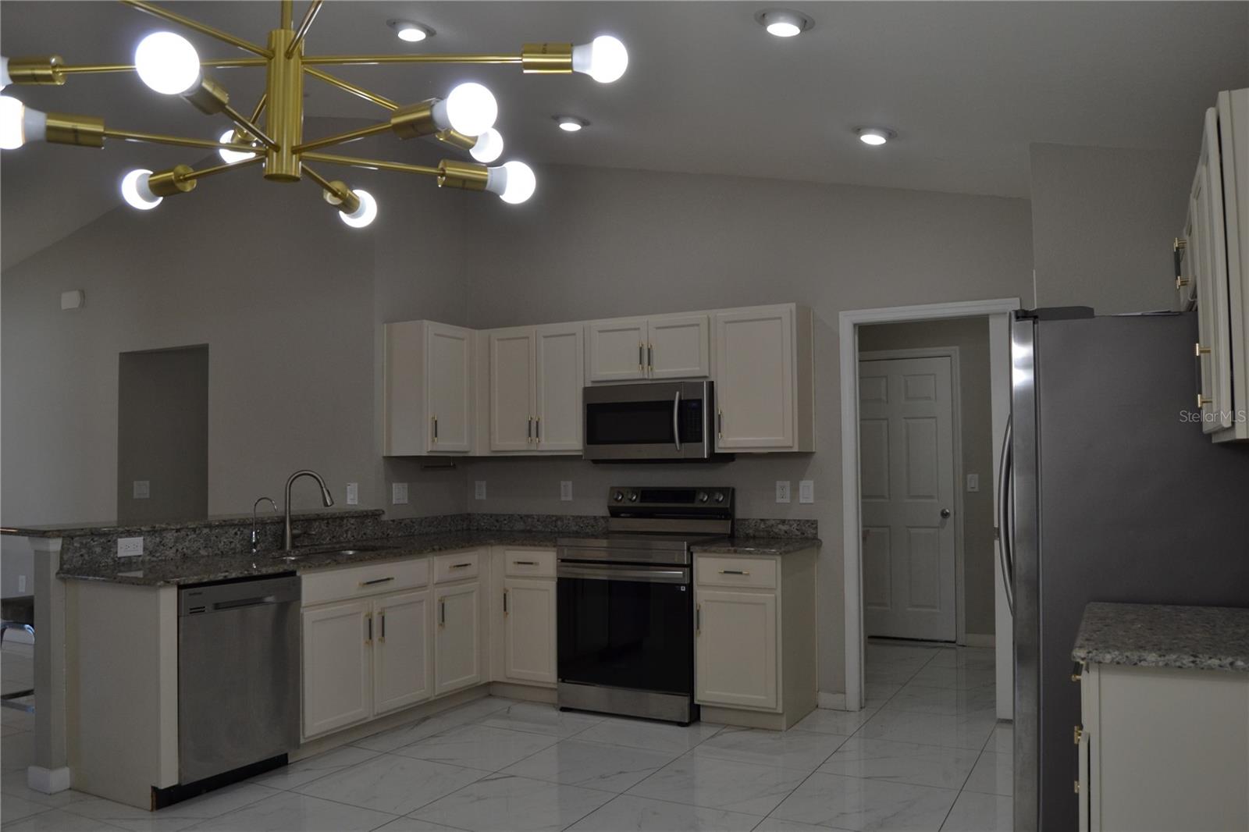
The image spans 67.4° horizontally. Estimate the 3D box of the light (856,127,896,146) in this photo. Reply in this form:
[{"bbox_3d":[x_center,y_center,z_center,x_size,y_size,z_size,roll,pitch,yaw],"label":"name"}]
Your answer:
[{"bbox_3d":[1.084,-1.197,4.057,0.195,0.055,0.195,12,3,27],"label":"light"}]

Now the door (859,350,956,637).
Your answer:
[{"bbox_3d":[2.014,0.621,6.867,0.792,2.050,0.040,-2,-4,27],"label":"door"}]

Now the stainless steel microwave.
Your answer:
[{"bbox_3d":[0.195,0.040,5.256,0.760,0.407,0.420,-2,-4,27],"label":"stainless steel microwave"}]

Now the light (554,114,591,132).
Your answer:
[{"bbox_3d":[-0.274,-1.483,4.791,0.195,0.055,0.195,12,3,27],"label":"light"}]

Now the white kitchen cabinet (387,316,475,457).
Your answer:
[{"bbox_3d":[-1.132,-0.144,5.573,0.322,0.771,0.520,-2,-4,27],"label":"white kitchen cabinet"}]

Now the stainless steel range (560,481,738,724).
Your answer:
[{"bbox_3d":[0.131,0.983,5.080,0.760,1.170,0.680,-2,-4,27],"label":"stainless steel range"}]

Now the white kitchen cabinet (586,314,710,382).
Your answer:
[{"bbox_3d":[0.195,-0.359,5.334,0.782,0.389,0.322,-2,-4,27],"label":"white kitchen cabinet"}]

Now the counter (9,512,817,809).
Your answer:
[{"bbox_3d":[-0.786,1.009,4.403,2.770,1.045,2.750,-2,-4,27],"label":"counter"}]

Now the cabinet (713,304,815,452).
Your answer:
[{"bbox_3d":[0.748,-0.189,5.038,0.463,0.771,0.322,-2,-4,27],"label":"cabinet"}]

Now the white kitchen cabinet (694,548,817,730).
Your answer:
[{"bbox_3d":[0.688,1.115,4.824,0.453,0.860,0.630,-2,-4,27],"label":"white kitchen cabinet"}]

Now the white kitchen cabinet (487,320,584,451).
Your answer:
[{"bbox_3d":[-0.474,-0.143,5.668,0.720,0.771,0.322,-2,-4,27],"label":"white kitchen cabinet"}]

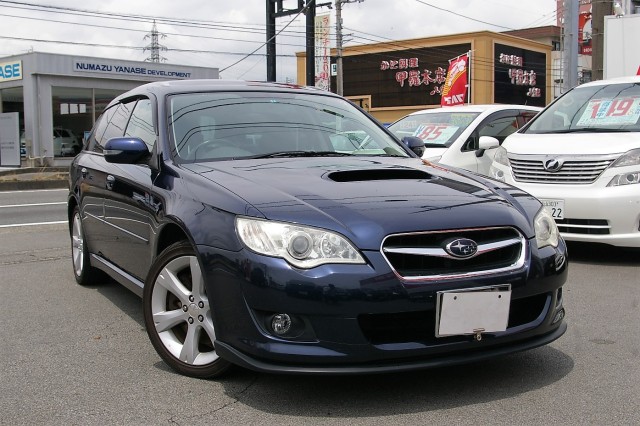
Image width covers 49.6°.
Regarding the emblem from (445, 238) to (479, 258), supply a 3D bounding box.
[{"bbox_3d":[0.531,0.134,2.595,0.150,0.080,0.020,-3,5,-28],"label":"emblem"}]

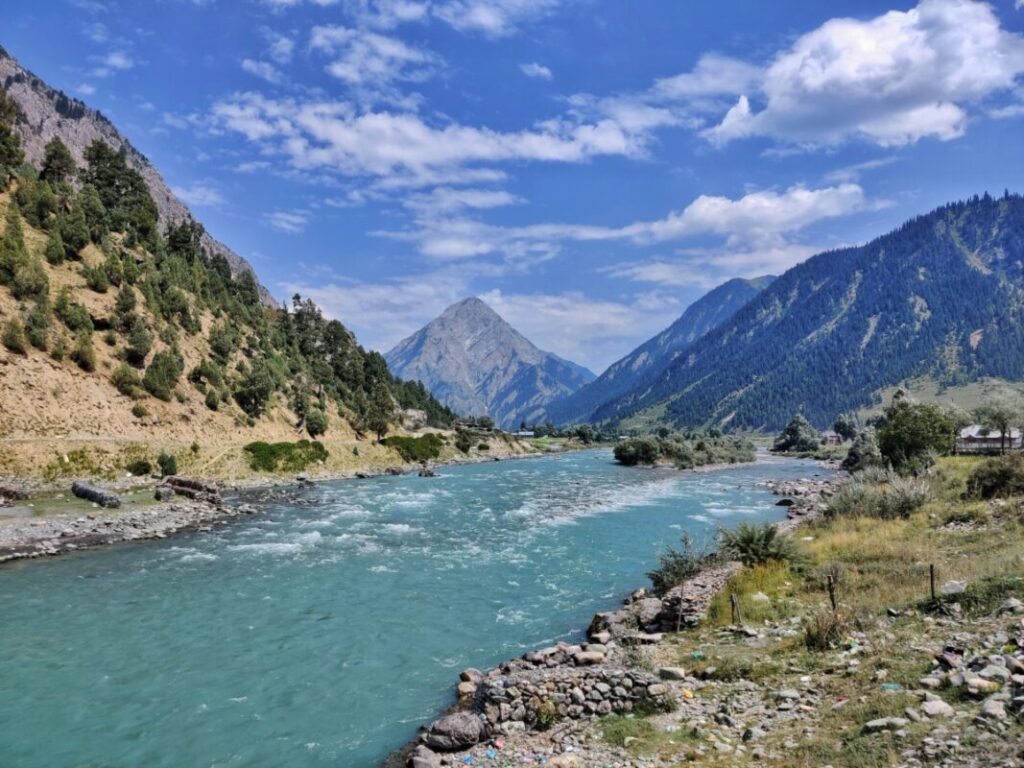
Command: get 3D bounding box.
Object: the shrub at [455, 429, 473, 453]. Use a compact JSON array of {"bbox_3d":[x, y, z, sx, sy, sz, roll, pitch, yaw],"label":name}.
[{"bbox_3d":[-9.716,11.318,160.000,3.594,4.774,3.606,0,-3,0],"label":"shrub"}]

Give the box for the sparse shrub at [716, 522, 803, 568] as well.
[{"bbox_3d":[9.023,5.828,29.000,3.011,1.406,2.440,0,-3,0],"label":"sparse shrub"}]

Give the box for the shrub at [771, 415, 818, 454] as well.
[{"bbox_3d":[69.216,12.085,195.000,11.148,9.203,9.546,0,-3,0],"label":"shrub"}]

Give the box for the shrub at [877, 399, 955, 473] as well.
[{"bbox_3d":[47.488,6.061,94.000,9.059,8.579,8.262,0,-3,0],"label":"shrub"}]

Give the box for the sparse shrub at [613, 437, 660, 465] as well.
[{"bbox_3d":[21.527,11.407,137.000,7.829,4.685,7.101,0,-3,0],"label":"sparse shrub"}]

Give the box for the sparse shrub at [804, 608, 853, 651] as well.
[{"bbox_3d":[6.855,5.318,17.300,1.032,0.794,0.884,0,-3,0],"label":"sparse shrub"}]

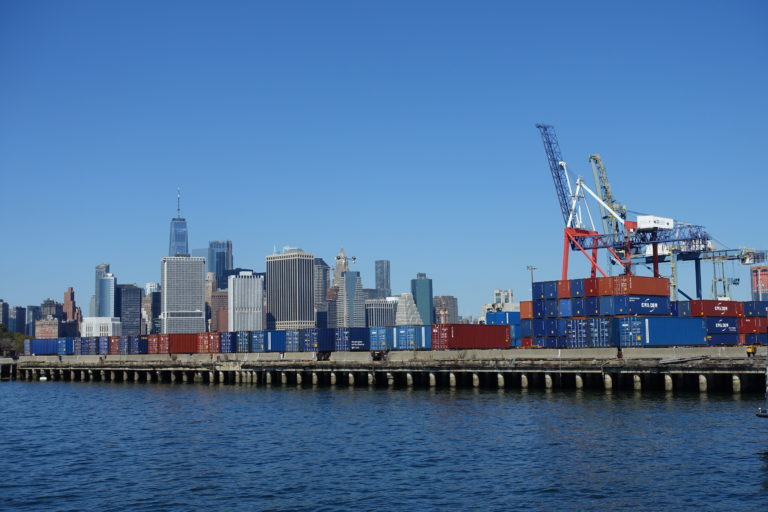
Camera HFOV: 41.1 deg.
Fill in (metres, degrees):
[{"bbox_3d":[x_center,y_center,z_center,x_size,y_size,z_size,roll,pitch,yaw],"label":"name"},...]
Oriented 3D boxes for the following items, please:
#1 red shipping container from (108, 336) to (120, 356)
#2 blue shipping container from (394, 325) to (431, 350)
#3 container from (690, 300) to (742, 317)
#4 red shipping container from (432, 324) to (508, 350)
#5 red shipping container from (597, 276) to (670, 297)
[{"bbox_3d":[-39.359,14.663,169.161,2.440,2.900,12.190,-5,-7,41],"label":"red shipping container"},{"bbox_3d":[6.828,10.144,127.638,2.440,2.900,12.190,-5,-7,41],"label":"blue shipping container"},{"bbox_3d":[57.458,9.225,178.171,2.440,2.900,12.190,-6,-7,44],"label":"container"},{"bbox_3d":[10.612,9.695,123.631,2.440,2.900,12.190,-6,-7,42],"label":"red shipping container"},{"bbox_3d":[39.151,4.667,155.132,2.440,2.900,12.190,-6,-7,44],"label":"red shipping container"}]

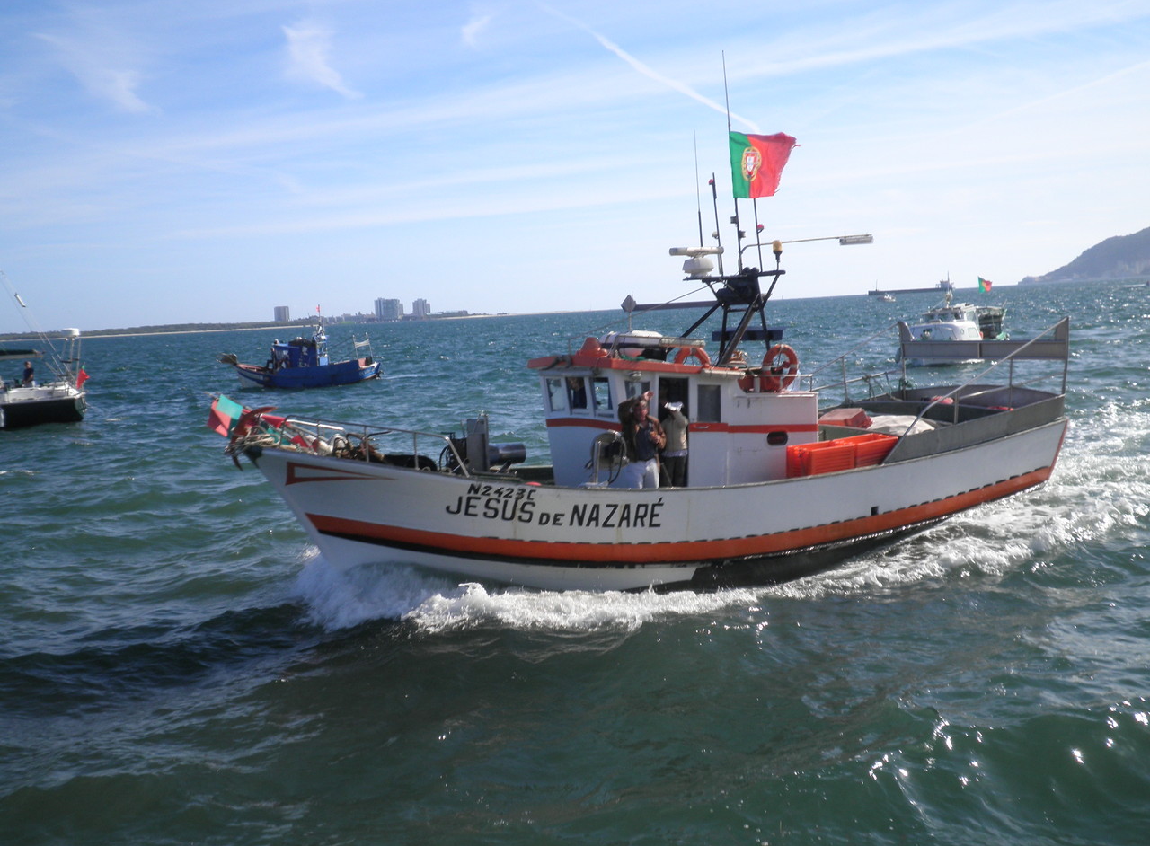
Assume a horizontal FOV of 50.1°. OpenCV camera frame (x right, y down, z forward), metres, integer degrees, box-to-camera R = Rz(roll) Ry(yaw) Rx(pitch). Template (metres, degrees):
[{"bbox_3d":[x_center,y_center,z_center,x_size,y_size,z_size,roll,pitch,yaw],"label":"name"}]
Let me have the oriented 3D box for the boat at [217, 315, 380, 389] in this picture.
[{"bbox_3d":[-14.113,-3.476,63.000,7.900,3.400,2.600,-3,5,7],"label":"boat"}]

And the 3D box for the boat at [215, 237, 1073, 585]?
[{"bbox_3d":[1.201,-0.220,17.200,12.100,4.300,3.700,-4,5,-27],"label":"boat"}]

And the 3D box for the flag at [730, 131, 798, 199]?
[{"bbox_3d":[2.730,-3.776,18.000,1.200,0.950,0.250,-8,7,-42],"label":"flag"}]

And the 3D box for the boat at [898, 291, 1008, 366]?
[{"bbox_3d":[15.440,-3.892,50.000,2.600,2.950,7.000,1,7,40],"label":"boat"}]

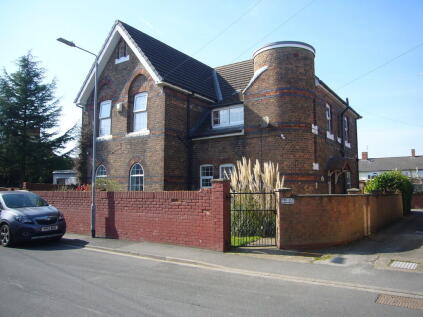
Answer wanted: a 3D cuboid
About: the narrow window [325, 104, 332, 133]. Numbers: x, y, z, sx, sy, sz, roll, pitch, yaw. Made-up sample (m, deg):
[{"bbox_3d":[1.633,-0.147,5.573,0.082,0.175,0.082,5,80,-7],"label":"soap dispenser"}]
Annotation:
[{"bbox_3d":[5.327,-1.811,15.469,0.150,1.260,0.950,-4,-6,34],"label":"narrow window"}]

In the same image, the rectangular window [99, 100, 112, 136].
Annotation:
[{"bbox_3d":[-5.046,-1.900,16.322,0.953,1.723,0.150,-4,-6,34],"label":"rectangular window"}]

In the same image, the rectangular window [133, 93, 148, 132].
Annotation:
[{"bbox_3d":[-3.108,-2.033,15.087,0.907,1.750,0.150,-4,-6,34],"label":"rectangular window"}]

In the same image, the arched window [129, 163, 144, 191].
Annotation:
[{"bbox_3d":[-3.157,0.890,14.614,0.810,1.373,0.140,-4,-6,34],"label":"arched window"}]

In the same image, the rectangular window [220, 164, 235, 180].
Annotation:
[{"bbox_3d":[0.661,0.734,14.057,0.729,0.993,0.120,-4,-6,34],"label":"rectangular window"}]

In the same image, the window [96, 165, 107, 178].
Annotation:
[{"bbox_3d":[-5.096,1.027,15.909,0.800,1.370,0.140,-4,-6,34],"label":"window"}]

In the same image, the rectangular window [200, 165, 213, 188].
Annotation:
[{"bbox_3d":[-0.183,0.764,14.624,0.706,0.991,0.120,-4,-6,34],"label":"rectangular window"}]

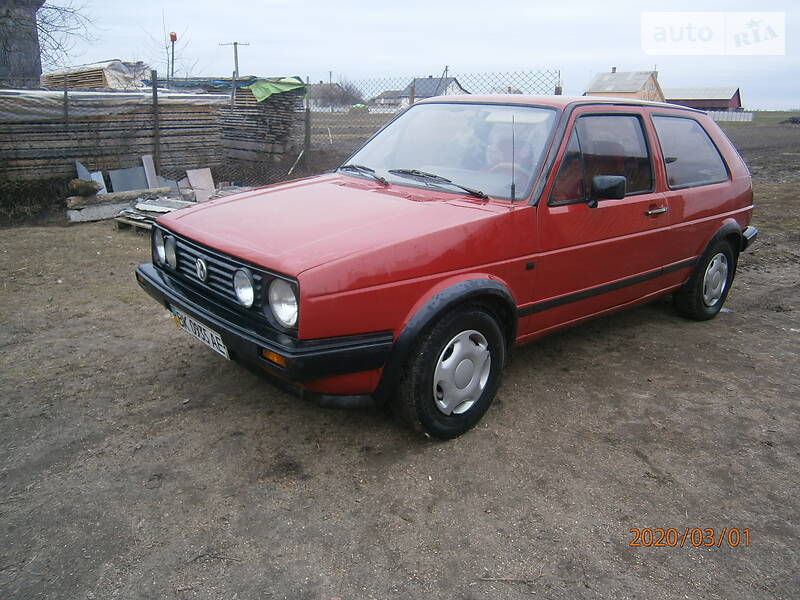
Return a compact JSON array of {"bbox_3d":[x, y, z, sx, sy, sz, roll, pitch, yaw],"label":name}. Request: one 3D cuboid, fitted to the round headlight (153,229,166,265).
[{"bbox_3d":[-1.112,-0.252,2.822,0.080,0.178,0.178,-13,22,-40],"label":"round headlight"}]

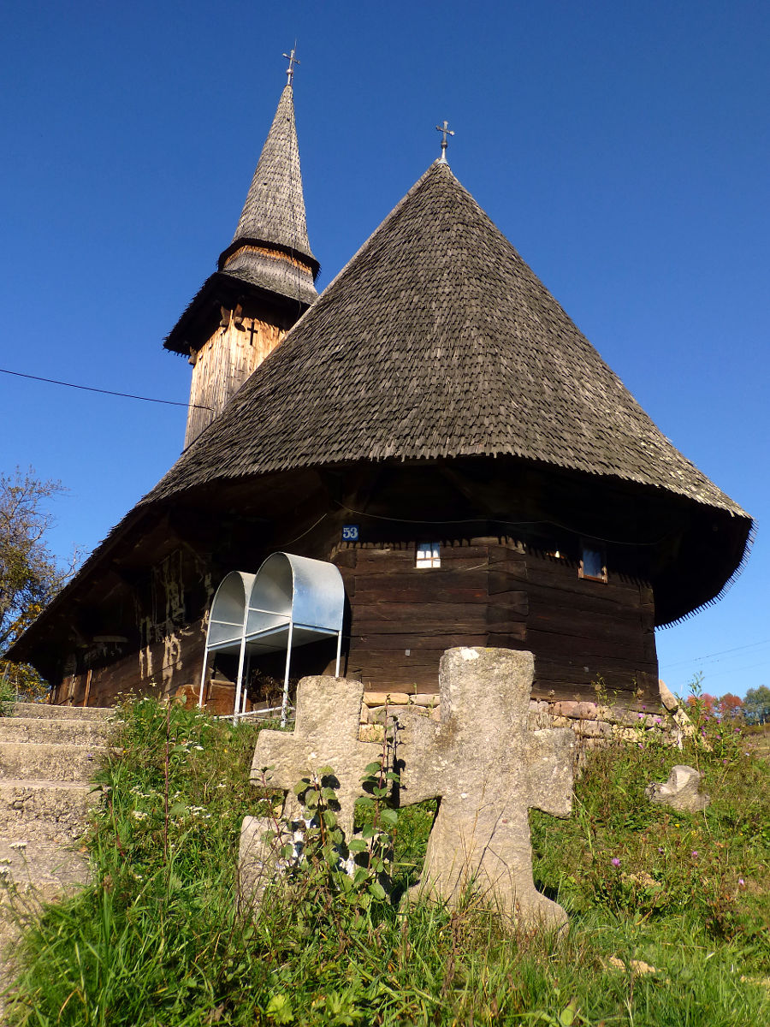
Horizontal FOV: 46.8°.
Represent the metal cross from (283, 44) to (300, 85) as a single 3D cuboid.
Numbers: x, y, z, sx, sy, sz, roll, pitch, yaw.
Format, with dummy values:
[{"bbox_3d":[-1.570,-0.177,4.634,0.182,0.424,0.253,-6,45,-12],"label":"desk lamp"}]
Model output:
[{"bbox_3d":[-2.633,-12.532,24.888,0.580,1.570,0.100,12,-21,-26],"label":"metal cross"}]

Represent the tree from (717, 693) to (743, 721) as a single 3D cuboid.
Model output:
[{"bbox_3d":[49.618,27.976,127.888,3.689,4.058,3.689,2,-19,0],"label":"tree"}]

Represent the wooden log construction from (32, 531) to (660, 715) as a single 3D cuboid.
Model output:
[{"bbox_3d":[-1.407,3.029,15.938,4.920,2.100,15.000,12,-21,-26],"label":"wooden log construction"}]

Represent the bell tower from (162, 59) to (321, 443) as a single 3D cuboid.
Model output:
[{"bbox_3d":[-2.838,-7.271,23.085,3.900,11.700,3.900,12,-21,-26],"label":"bell tower"}]

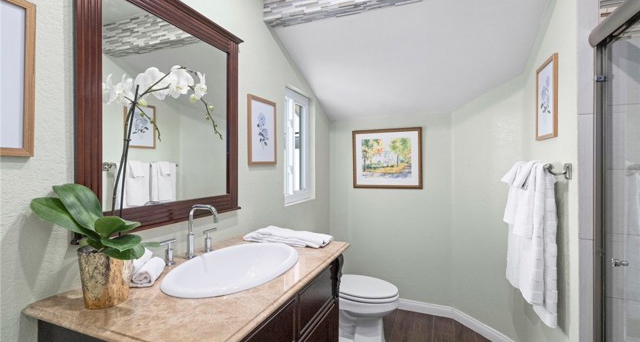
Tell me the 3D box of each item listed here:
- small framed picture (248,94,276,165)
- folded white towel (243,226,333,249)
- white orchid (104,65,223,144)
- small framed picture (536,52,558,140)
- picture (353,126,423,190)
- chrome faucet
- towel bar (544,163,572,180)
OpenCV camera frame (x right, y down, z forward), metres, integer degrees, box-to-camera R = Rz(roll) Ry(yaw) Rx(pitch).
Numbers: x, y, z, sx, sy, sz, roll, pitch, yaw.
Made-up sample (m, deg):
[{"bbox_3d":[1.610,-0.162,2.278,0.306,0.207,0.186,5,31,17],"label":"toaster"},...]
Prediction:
[{"bbox_3d":[-0.339,-0.233,1.705,0.020,0.395,0.296,-1,1,23],"label":"small framed picture"},{"bbox_3d":[-0.157,0.317,1.360,0.425,0.042,0.165,-1,1,23],"label":"folded white towel"},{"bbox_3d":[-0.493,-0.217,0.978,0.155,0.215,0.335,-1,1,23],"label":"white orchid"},{"bbox_3d":[1.067,-0.332,1.345,0.022,0.366,0.285,-1,1,23],"label":"small framed picture"},{"bbox_3d":[0.585,-0.105,2.511,0.605,0.528,0.025,-1,1,23],"label":"picture"},{"bbox_3d":[-0.467,0.242,1.134,0.158,0.207,0.040,-1,1,23],"label":"chrome faucet"},{"bbox_3d":[1.061,-0.001,1.395,0.080,0.063,0.605,-1,1,23],"label":"towel bar"}]

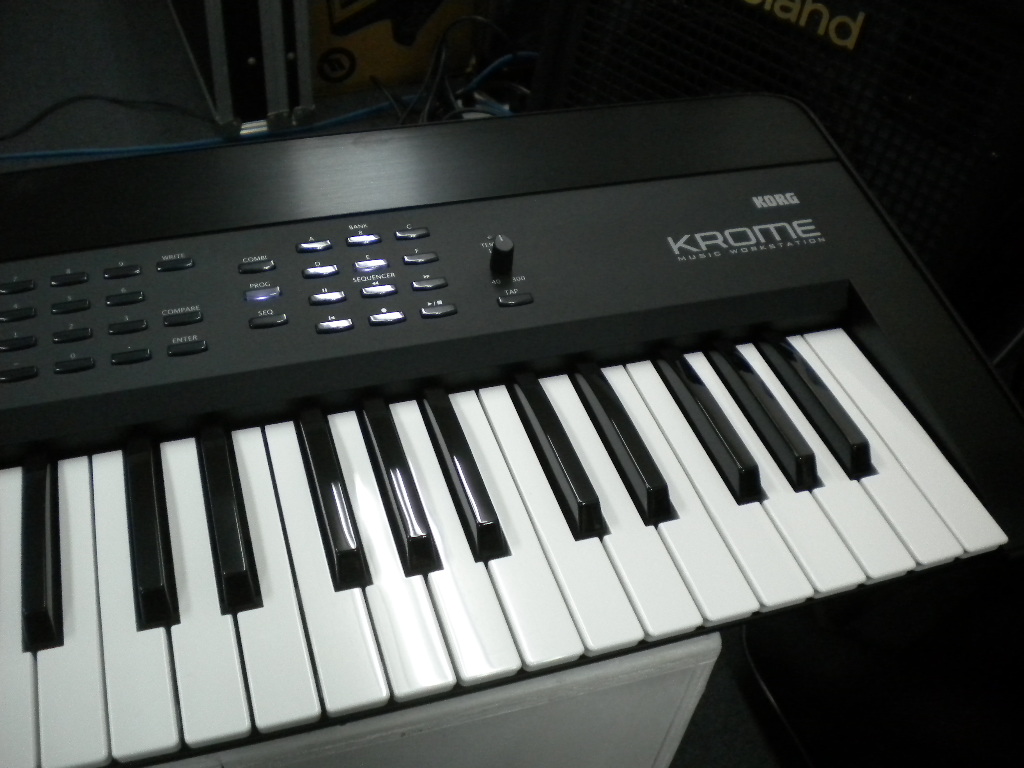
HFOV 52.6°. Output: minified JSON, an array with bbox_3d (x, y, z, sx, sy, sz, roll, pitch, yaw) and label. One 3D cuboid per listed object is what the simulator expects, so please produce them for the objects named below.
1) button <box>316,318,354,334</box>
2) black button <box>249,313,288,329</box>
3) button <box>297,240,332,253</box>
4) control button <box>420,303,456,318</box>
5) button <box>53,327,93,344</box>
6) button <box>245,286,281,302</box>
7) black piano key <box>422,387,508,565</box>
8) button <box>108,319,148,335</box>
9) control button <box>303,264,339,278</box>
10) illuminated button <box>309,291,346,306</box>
[{"bbox_3d":[-0.076,-0.024,0.444,0.015,0.003,0.005,-10,51,-15],"label":"button"},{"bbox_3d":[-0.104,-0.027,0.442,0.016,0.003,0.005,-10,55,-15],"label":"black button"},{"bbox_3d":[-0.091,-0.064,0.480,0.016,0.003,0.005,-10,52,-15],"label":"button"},{"bbox_3d":[-0.032,-0.032,0.456,0.015,0.003,0.005,-10,51,-15],"label":"control button"},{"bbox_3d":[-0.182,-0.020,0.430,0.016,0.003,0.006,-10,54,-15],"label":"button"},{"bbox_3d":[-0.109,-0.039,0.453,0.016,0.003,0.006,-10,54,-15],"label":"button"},{"bbox_3d":[-0.020,0.032,0.417,0.011,0.013,0.087,-10,45,-15],"label":"black piano key"},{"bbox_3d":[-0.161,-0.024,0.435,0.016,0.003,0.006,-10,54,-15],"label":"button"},{"bbox_3d":[-0.086,-0.050,0.466,0.015,0.003,0.005,-10,51,-15],"label":"control button"},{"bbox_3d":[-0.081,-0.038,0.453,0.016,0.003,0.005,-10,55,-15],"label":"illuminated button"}]

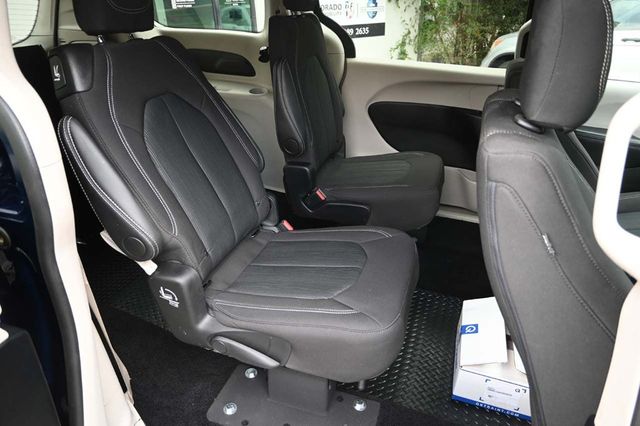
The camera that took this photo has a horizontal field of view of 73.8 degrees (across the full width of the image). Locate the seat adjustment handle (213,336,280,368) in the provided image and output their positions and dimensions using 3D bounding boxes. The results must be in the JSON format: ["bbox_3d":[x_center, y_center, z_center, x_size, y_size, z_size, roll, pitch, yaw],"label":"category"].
[{"bbox_3d":[-0.187,0.349,1.073,0.175,0.046,0.032,20,32,8],"label":"seat adjustment handle"}]

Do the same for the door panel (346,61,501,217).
[{"bbox_3d":[0.501,-0.369,2.135,0.850,0.720,0.130,9,30,15],"label":"door panel"}]

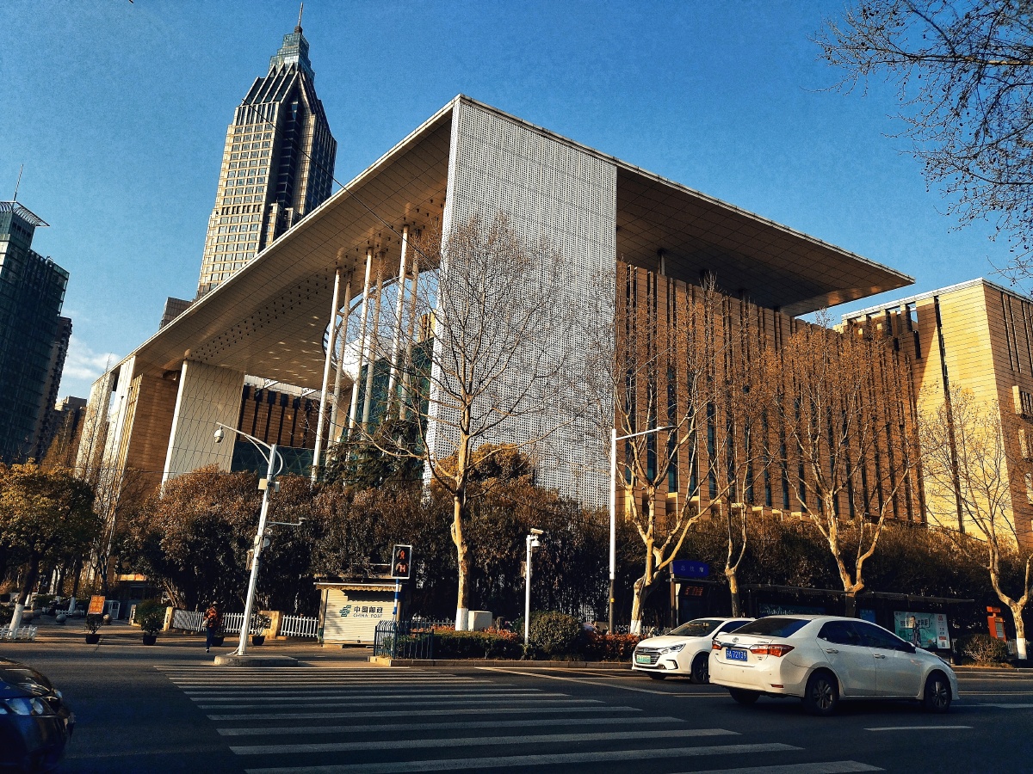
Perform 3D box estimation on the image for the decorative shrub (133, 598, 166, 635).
[{"bbox_3d":[-18.573,11.717,41.000,1.450,1.700,1.450,2,-17,0],"label":"decorative shrub"}]

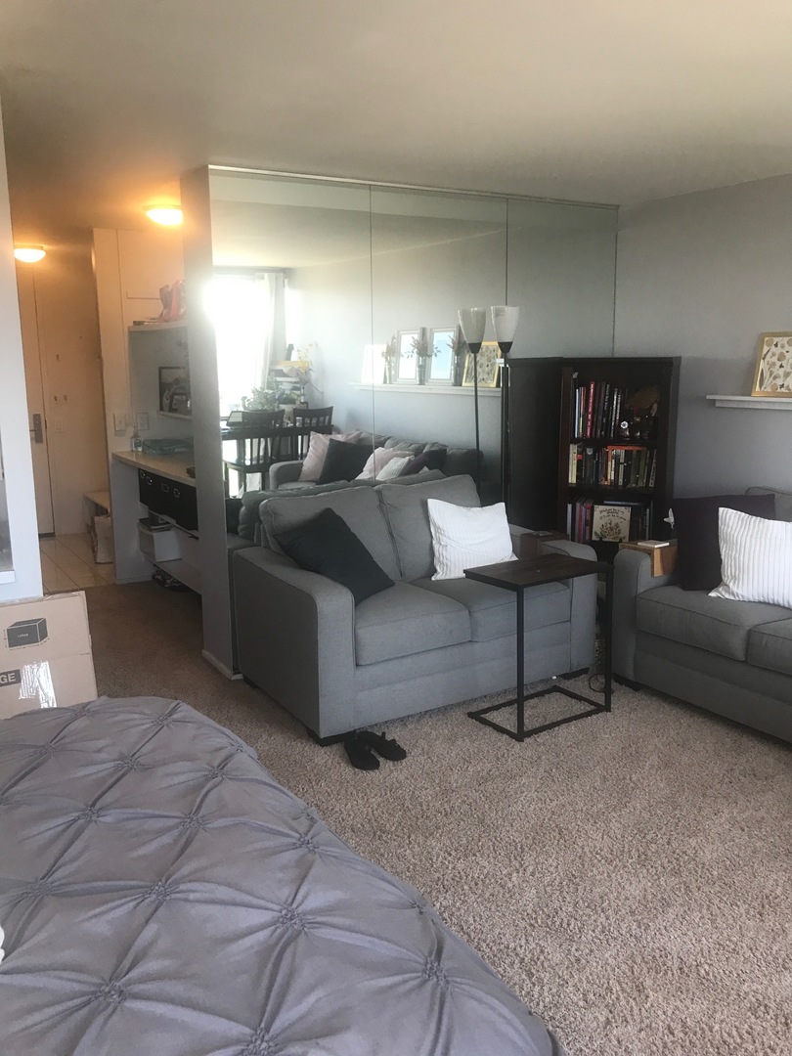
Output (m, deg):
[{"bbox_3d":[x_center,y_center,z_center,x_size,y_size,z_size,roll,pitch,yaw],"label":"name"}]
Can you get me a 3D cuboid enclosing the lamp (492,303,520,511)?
[{"bbox_3d":[0.603,-0.285,4.771,0.260,1.850,0.260,-7,13,-30],"label":"lamp"}]

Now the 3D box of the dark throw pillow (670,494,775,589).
[{"bbox_3d":[1.625,0.065,4.220,0.480,0.460,0.160,3,-8,15],"label":"dark throw pillow"}]

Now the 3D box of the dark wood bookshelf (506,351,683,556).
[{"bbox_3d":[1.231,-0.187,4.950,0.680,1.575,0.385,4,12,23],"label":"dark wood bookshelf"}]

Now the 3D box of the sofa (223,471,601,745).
[{"bbox_3d":[0.103,0.290,4.214,1.505,0.945,0.910,-7,13,-30],"label":"sofa"}]

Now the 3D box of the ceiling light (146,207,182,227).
[{"bbox_3d":[-1.301,-1.768,4.829,0.250,0.110,0.250,-7,13,-30],"label":"ceiling light"}]

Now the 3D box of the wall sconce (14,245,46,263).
[{"bbox_3d":[-2.763,-2.078,6.447,0.250,0.110,0.250,-7,13,-30],"label":"wall sconce"}]

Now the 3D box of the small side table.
[{"bbox_3d":[0.641,0.512,3.804,0.550,0.665,0.360,-7,13,-30],"label":"small side table"}]

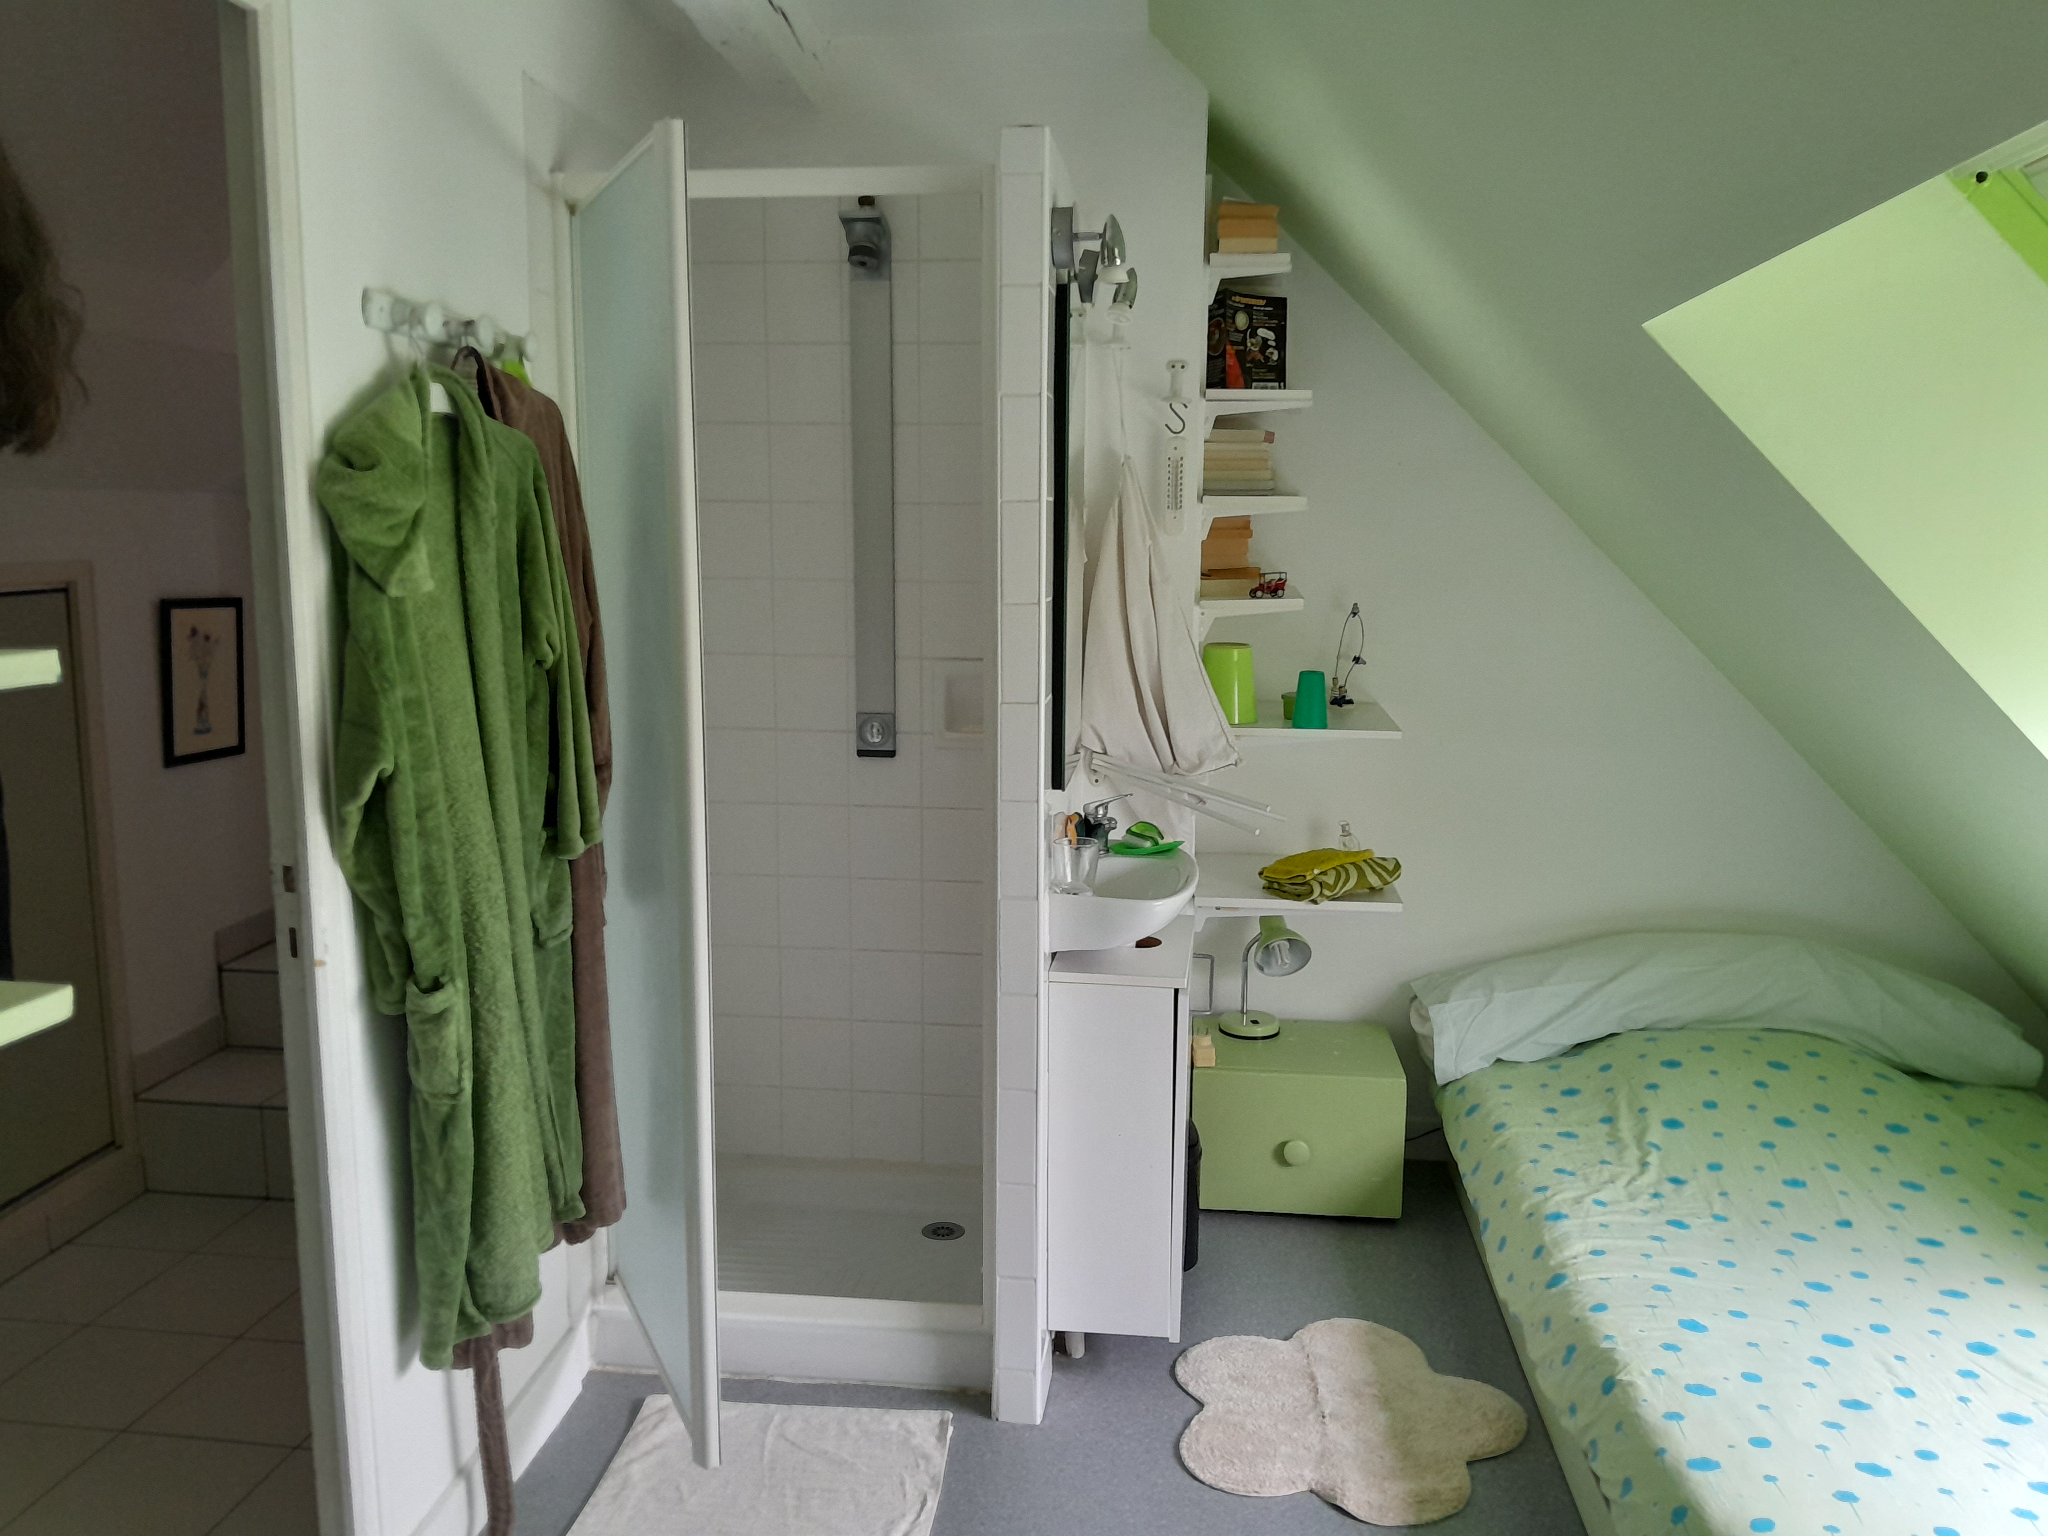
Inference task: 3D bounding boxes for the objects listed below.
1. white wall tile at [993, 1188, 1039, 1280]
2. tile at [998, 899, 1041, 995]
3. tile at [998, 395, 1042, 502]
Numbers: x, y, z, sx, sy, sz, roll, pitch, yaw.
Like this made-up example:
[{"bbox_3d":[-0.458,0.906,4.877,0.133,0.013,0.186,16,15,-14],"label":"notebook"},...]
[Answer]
[{"bbox_3d":[-0.010,0.735,2.438,0.062,0.150,0.012,1,9,8],"label":"white wall tile"},{"bbox_3d":[-0.006,0.276,2.378,0.063,0.151,0.012,1,9,7],"label":"tile"},{"bbox_3d":[-0.004,-0.469,2.259,0.062,0.150,0.012,1,9,8],"label":"tile"}]

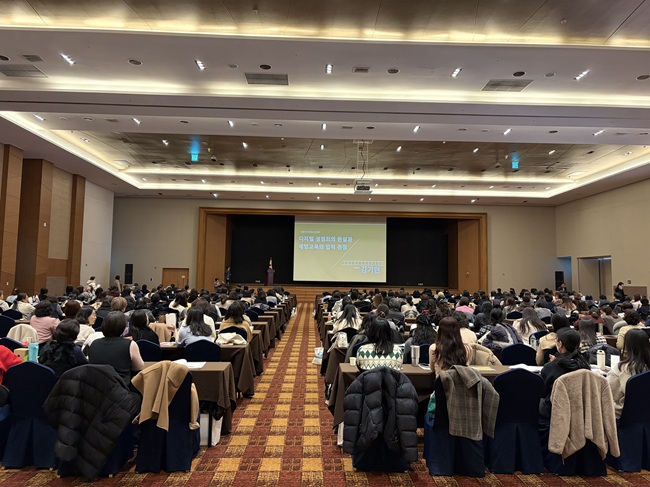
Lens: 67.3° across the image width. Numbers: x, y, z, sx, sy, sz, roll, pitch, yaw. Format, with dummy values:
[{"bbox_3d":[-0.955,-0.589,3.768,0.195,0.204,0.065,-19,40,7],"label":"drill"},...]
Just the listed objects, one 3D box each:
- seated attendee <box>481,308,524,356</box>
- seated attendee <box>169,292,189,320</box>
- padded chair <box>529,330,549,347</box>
[{"bbox_3d":[2.764,1.652,7.797,0.540,1.220,0.780,2,-4,-6],"label":"seated attendee"},{"bbox_3d":[-3.146,1.699,10.524,0.480,1.270,0.720,1,-4,-1],"label":"seated attendee"},{"bbox_3d":[3.350,1.804,7.682,0.450,0.900,0.560,1,-4,-1],"label":"padded chair"}]

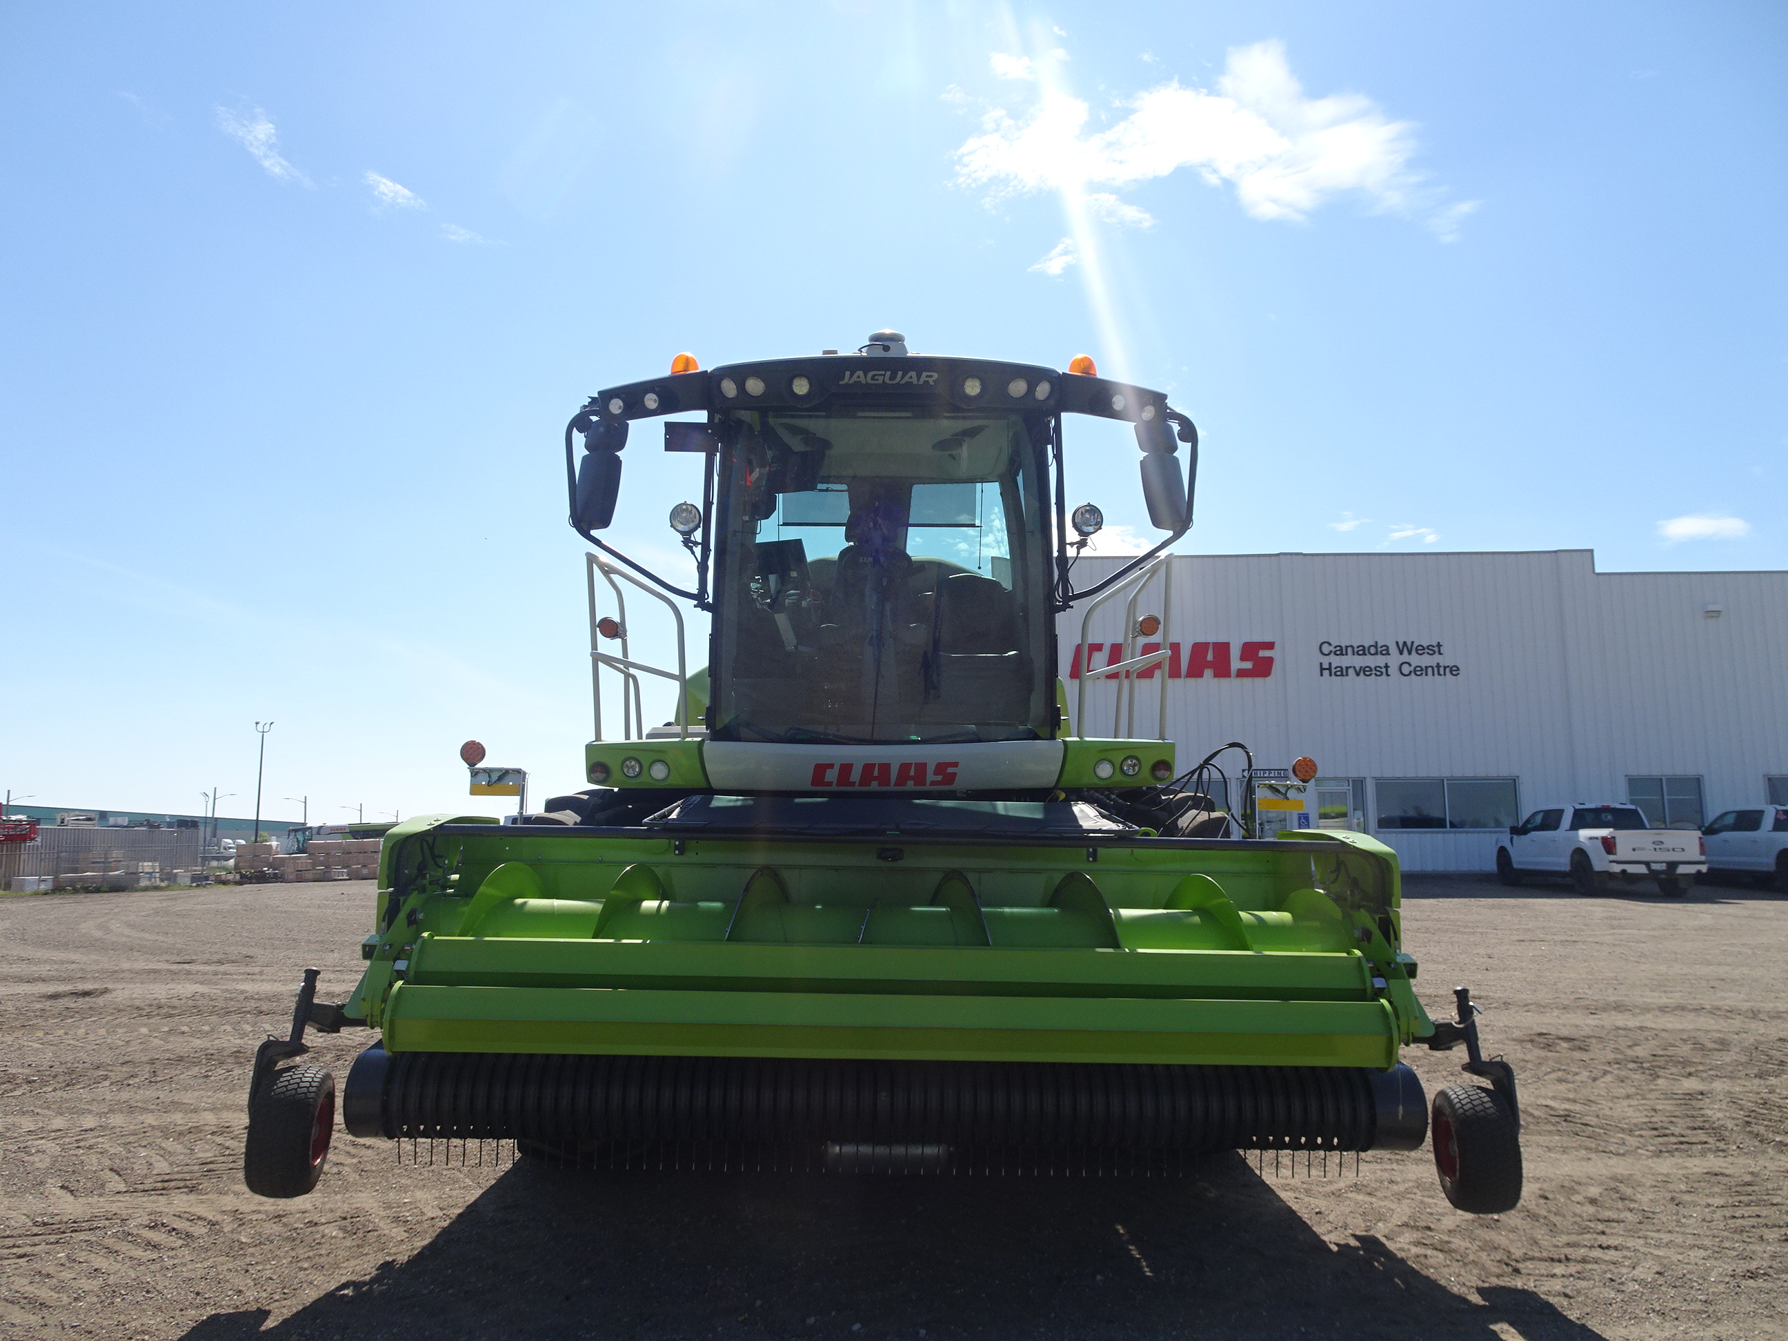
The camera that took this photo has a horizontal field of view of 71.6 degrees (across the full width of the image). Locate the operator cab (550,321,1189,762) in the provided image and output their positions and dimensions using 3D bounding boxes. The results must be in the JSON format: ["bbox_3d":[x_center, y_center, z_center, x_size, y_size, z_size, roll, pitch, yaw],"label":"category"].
[{"bbox_3d":[-0.065,-0.502,6.510,2.830,1.930,1.900,0,-7,-1],"label":"operator cab"}]

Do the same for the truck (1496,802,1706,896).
[{"bbox_3d":[16.046,4.129,28.731,2.120,1.960,5.900,0,-7,2],"label":"truck"}]

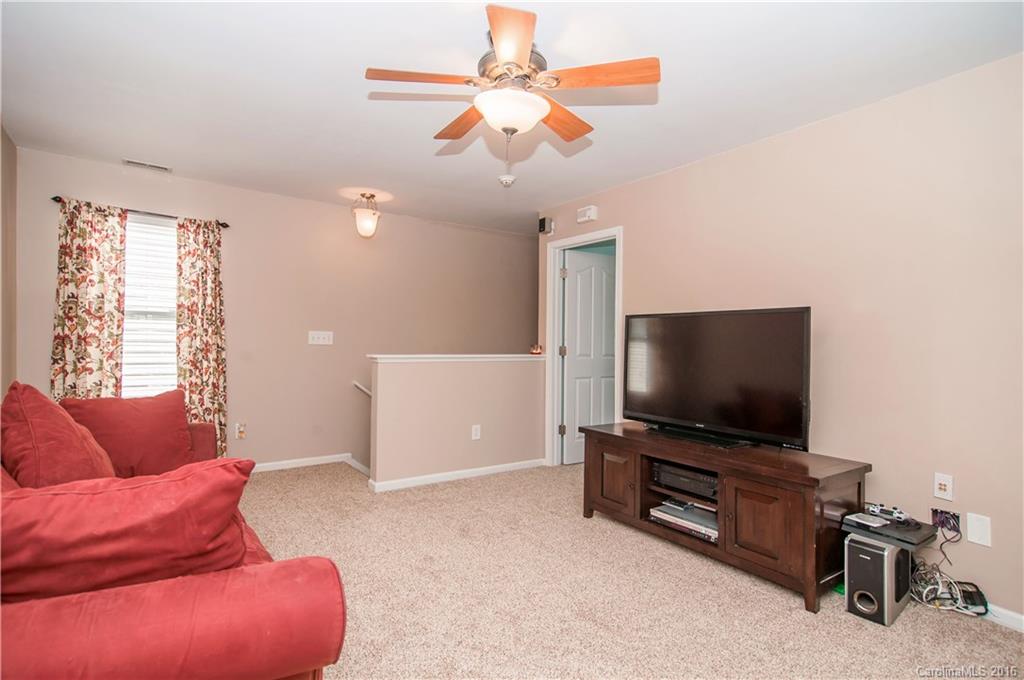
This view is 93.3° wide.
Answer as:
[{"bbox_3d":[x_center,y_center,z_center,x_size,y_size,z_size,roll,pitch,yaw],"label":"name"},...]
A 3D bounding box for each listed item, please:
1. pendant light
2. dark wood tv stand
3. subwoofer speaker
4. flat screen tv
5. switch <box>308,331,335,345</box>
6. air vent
[{"bbox_3d":[-1.263,-1.079,4.205,0.250,0.395,0.250,1,0,-35],"label":"pendant light"},{"bbox_3d":[1.121,0.906,2.850,0.555,0.592,1.490,1,0,-35],"label":"dark wood tv stand"},{"bbox_3d":[1.671,1.039,2.191,0.310,0.343,0.160,1,0,-35],"label":"subwoofer speaker"},{"bbox_3d":[1.192,0.218,3.005,0.250,0.785,1.243,1,0,-35],"label":"flat screen tv"},{"bbox_3d":[-1.760,-0.017,4.456,0.210,0.116,0.015,1,0,-35],"label":"switch"},{"bbox_3d":[-2.722,-1.295,3.613,0.305,0.012,0.155,1,0,-35],"label":"air vent"}]

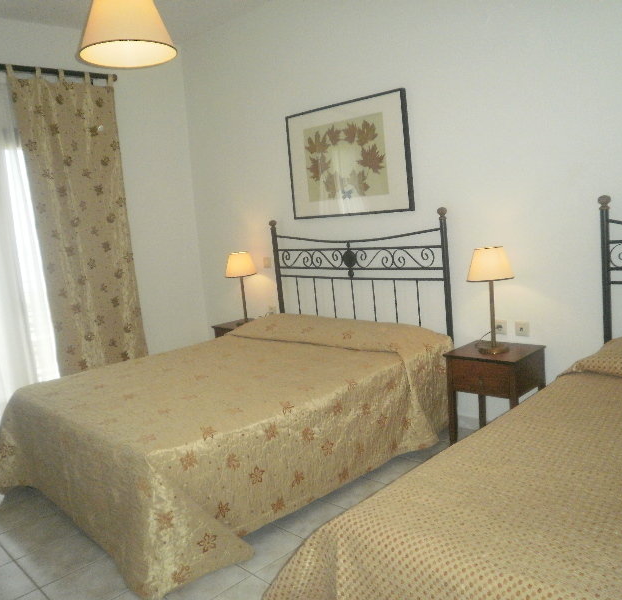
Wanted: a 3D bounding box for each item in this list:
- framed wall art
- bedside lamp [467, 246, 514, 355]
[{"bbox_3d":[0.245,-0.999,4.313,0.035,0.776,1.147,-12,11,-42],"label":"framed wall art"},{"bbox_3d":[1.040,-0.001,3.452,0.270,0.587,0.270,-12,11,-42],"label":"bedside lamp"}]

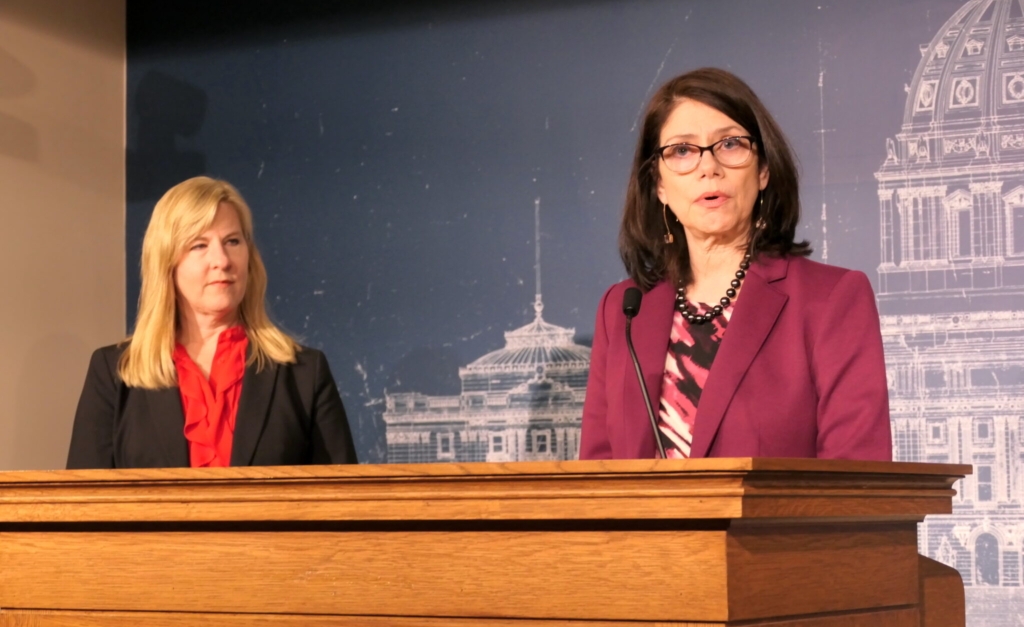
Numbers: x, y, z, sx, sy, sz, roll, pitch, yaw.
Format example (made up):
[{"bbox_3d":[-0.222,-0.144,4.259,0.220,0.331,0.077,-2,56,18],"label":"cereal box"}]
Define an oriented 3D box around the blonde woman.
[{"bbox_3d":[-0.502,0.594,4.248,0.520,1.660,0.320,0,-4,-10],"label":"blonde woman"}]

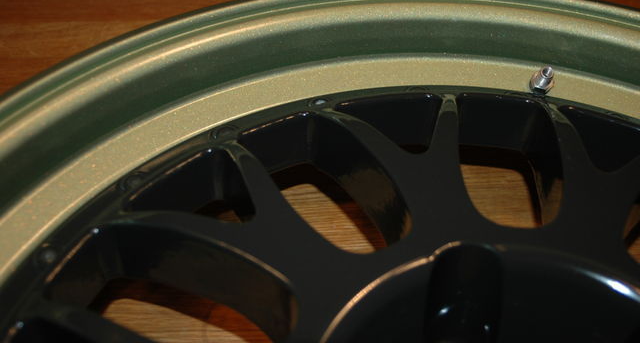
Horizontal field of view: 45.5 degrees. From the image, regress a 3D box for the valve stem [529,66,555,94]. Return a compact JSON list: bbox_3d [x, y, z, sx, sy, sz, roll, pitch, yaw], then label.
[{"bbox_3d":[0.117,-0.049,0.399,0.012,0.014,0.012,10,60,6],"label":"valve stem"}]

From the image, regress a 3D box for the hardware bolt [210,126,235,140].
[{"bbox_3d":[-0.047,-0.018,0.366,0.011,0.005,0.011,2,43,-2],"label":"hardware bolt"}]

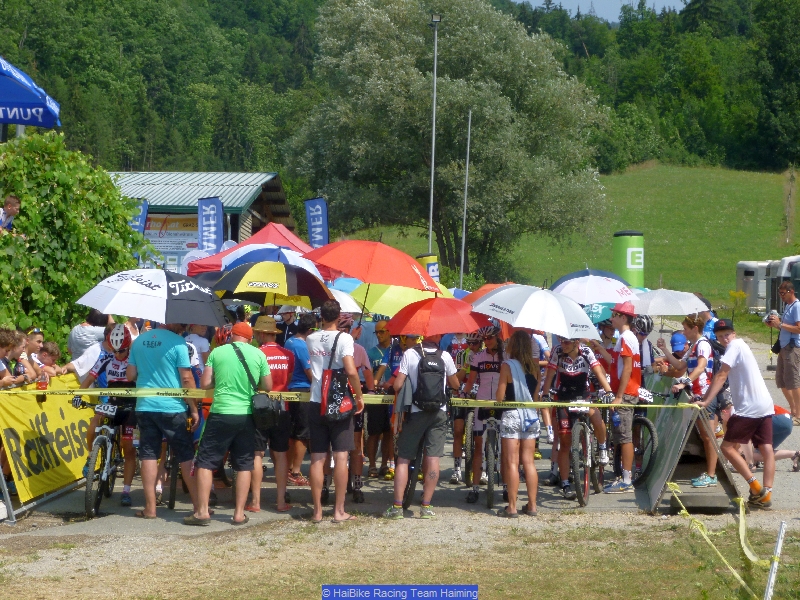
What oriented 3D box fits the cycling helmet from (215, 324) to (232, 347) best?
[{"bbox_3d":[-1.652,0.336,17.500,0.210,0.180,0.270,0,2,-18],"label":"cycling helmet"}]

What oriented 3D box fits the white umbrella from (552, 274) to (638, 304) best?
[{"bbox_3d":[1.962,-0.106,18.600,0.930,0.250,0.930,5,7,0],"label":"white umbrella"}]

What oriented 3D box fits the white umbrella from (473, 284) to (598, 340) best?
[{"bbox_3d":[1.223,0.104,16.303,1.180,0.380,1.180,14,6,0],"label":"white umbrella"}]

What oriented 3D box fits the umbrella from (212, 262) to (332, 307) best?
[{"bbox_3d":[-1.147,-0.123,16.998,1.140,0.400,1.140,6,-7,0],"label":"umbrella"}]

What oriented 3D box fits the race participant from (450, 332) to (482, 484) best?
[{"bbox_3d":[0.722,1.127,19.200,0.550,1.590,0.580,0,-1,6],"label":"race participant"}]

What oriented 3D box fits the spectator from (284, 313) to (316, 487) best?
[{"bbox_3d":[-0.986,1.006,18.700,0.500,1.760,0.450,-1,-1,38],"label":"spectator"}]

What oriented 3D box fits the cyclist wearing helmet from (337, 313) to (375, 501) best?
[{"bbox_3d":[-0.447,1.040,17.215,0.550,1.740,0.500,0,2,-3],"label":"cyclist wearing helmet"}]

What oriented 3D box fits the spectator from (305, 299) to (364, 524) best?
[{"bbox_3d":[-0.545,0.914,15.150,0.540,1.820,0.440,0,-1,3],"label":"spectator"}]

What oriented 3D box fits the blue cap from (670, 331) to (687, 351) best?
[{"bbox_3d":[2.927,0.441,19.400,0.175,0.150,0.260,1,37,14],"label":"blue cap"}]

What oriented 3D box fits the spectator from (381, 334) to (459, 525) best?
[{"bbox_3d":[0.187,0.995,15.714,0.620,1.730,0.500,1,2,-5],"label":"spectator"}]

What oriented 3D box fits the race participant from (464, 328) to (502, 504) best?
[{"bbox_3d":[0.839,1.002,16.866,0.520,1.640,0.500,1,2,0],"label":"race participant"}]

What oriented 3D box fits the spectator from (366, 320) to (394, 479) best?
[{"bbox_3d":[-0.154,1.030,18.867,0.500,1.630,0.380,1,2,14],"label":"spectator"}]

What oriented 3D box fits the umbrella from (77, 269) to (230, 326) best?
[{"bbox_3d":[-2.072,-0.030,15.800,1.330,0.520,1.330,8,9,0],"label":"umbrella"}]

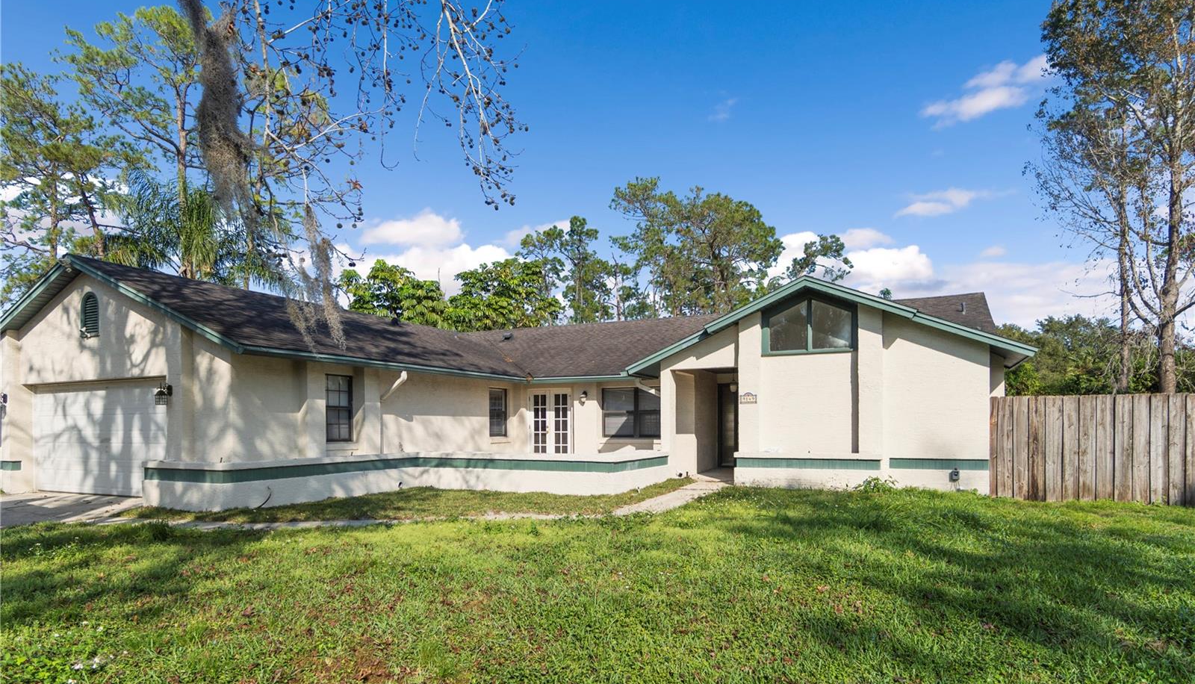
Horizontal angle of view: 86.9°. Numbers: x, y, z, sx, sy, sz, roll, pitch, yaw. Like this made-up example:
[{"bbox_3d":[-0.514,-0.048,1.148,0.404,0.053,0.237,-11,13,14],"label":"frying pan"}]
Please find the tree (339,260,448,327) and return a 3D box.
[{"bbox_3d":[-9.707,-0.293,29.786,5.300,7.152,5.000,1,-4,-18],"label":"tree"}]

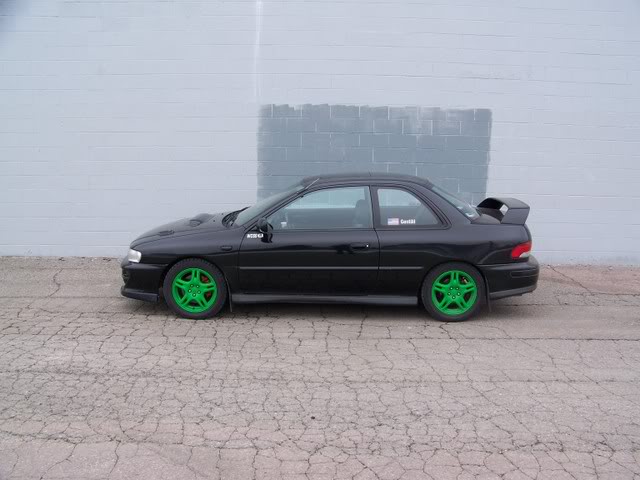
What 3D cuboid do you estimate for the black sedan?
[{"bbox_3d":[0.110,-0.010,7.170,4.350,1.410,1.720,0,9,-1],"label":"black sedan"}]

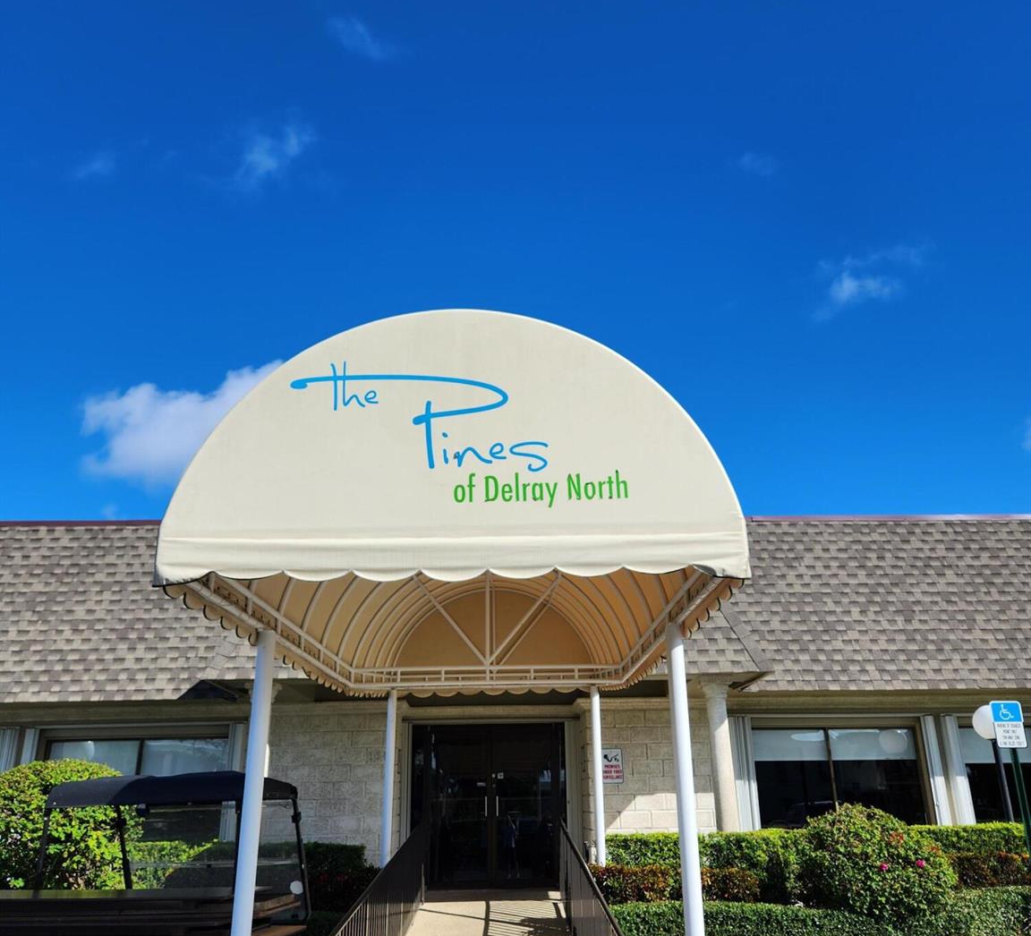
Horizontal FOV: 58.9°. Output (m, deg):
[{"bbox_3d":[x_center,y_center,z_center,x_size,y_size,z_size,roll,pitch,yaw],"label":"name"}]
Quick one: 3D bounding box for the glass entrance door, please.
[{"bbox_3d":[-0.363,4.773,12.950,2.200,2.190,0.100,-1,-19,0],"label":"glass entrance door"}]

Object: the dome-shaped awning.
[{"bbox_3d":[-0.255,0.980,7.267,2.450,1.420,7.100,-1,-19,0],"label":"dome-shaped awning"}]

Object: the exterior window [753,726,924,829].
[{"bbox_3d":[4.219,4.096,11.913,2.160,1.400,0.120,-1,-19,0],"label":"exterior window"}]

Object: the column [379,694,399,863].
[{"bbox_3d":[-1.394,3.744,10.027,0.100,2.560,0.100,-1,-19,0],"label":"column"}]

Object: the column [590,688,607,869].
[{"bbox_3d":[0.927,3.723,10.033,0.100,2.560,0.100,-1,-19,0],"label":"column"}]

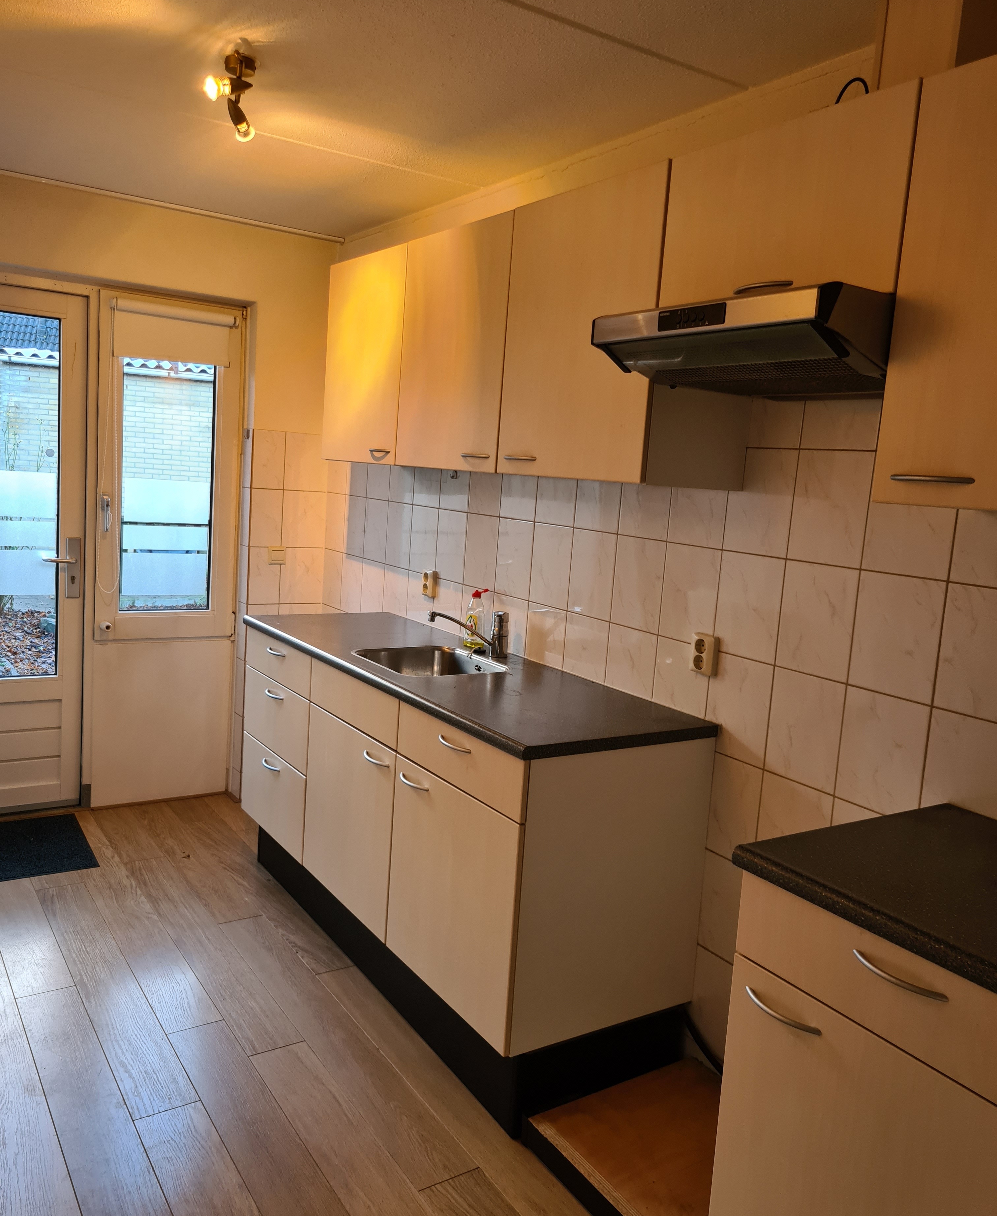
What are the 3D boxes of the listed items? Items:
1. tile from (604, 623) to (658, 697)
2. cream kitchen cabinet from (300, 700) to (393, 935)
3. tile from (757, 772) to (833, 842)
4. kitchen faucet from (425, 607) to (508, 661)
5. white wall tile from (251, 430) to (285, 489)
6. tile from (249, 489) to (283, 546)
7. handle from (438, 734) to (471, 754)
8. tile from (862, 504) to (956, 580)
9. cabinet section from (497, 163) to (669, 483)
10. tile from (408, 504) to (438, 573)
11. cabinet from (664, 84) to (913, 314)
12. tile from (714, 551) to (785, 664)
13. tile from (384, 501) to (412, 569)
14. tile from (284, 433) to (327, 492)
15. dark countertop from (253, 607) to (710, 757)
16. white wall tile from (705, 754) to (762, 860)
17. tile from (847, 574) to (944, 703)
[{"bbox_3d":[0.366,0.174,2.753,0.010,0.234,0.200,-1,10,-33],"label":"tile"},{"bbox_3d":[-0.223,0.615,3.147,0.568,0.550,0.598,-1,10,-33],"label":"cream kitchen cabinet"},{"bbox_3d":[0.671,0.516,2.274,0.009,0.247,0.198,-1,10,-33],"label":"tile"},{"bbox_3d":[-0.093,0.077,3.044,0.275,0.146,0.050,0,9,-25],"label":"kitchen faucet"},{"bbox_3d":[-0.981,-0.631,4.262,0.143,0.246,0.009,-1,10,-33],"label":"white wall tile"},{"bbox_3d":[-1.014,-0.390,4.371,0.142,0.250,0.010,-1,10,-33],"label":"tile"},{"bbox_3d":[-0.117,0.334,2.452,0.028,0.012,0.146,-1,9,-33],"label":"handle"},{"bbox_3d":[0.849,-0.191,2.049,0.010,0.250,0.201,-1,10,-33],"label":"tile"},{"bbox_3d":[0.317,-0.665,2.518,0.328,0.688,0.598,-1,9,-33],"label":"cabinet section"},{"bbox_3d":[-0.271,-0.250,3.691,0.009,0.247,0.198,-1,10,-33],"label":"tile"},{"bbox_3d":[0.660,-0.751,2.006,0.334,0.345,0.600,-1,10,-33],"label":"cabinet"},{"bbox_3d":[0.597,-0.004,2.370,0.009,0.247,0.198,-1,10,-33],"label":"tile"},{"bbox_3d":[-0.382,-0.283,3.884,0.010,0.247,0.200,-1,10,-33],"label":"tile"},{"bbox_3d":[-0.851,-0.643,4.431,0.202,0.250,0.010,-1,10,-33],"label":"tile"},{"bbox_3d":[-0.194,0.174,3.064,0.588,0.032,1.808,-1,10,-33],"label":"dark countertop"},{"bbox_3d":[0.570,0.492,2.472,0.009,0.248,0.200,-1,9,-33],"label":"white wall tile"},{"bbox_3d":[0.814,0.058,2.040,0.009,0.247,0.198,-1,10,-33],"label":"tile"}]

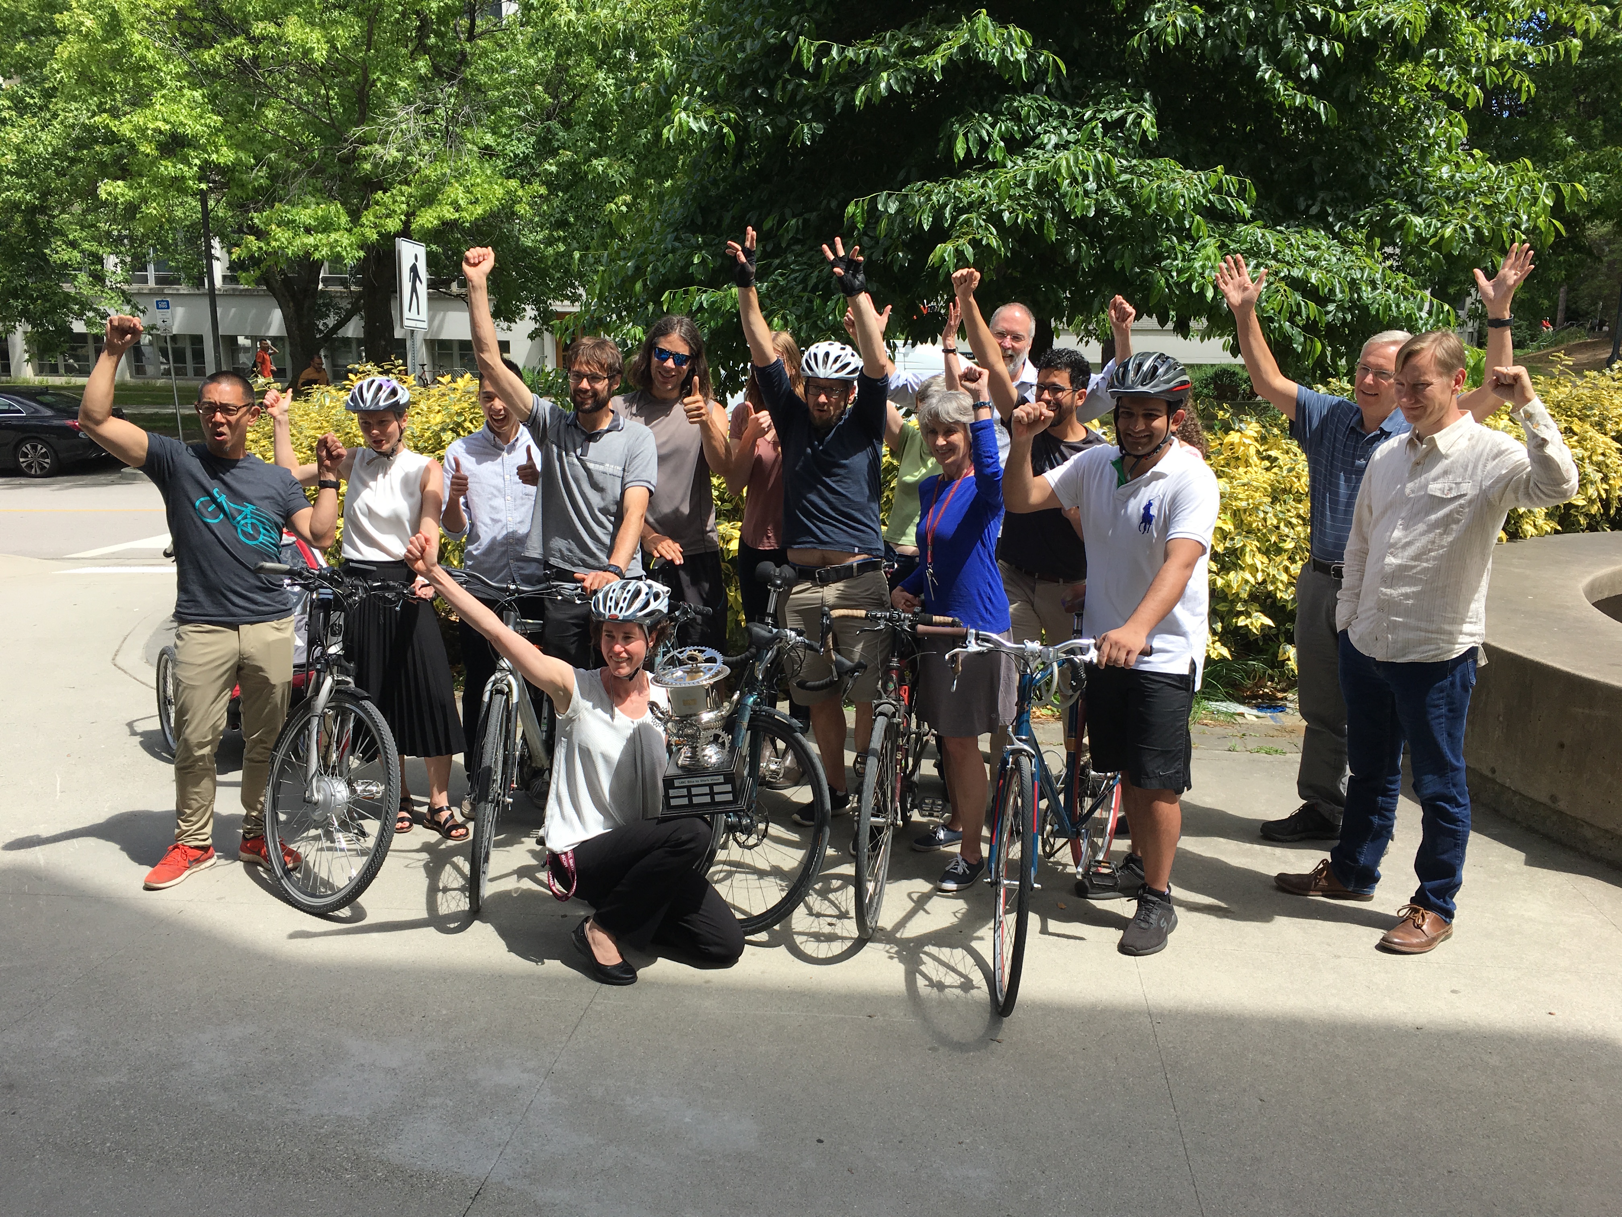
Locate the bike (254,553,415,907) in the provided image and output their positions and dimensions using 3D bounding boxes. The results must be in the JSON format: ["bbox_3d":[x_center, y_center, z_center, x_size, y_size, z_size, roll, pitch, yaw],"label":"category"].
[{"bbox_3d":[-1.590,0.304,4.845,0.600,1.100,1.650,-2,11,-8],"label":"bike"}]

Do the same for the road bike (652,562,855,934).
[{"bbox_3d":[-0.170,0.387,4.678,0.580,1.000,1.620,0,11,0],"label":"road bike"}]

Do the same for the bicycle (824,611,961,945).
[{"bbox_3d":[0.308,0.401,4.582,0.450,1.000,1.670,5,11,9],"label":"bicycle"}]

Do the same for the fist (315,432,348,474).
[{"bbox_3d":[-1.528,-0.497,4.330,0.100,0.125,0.100,-4,11,-20],"label":"fist"}]

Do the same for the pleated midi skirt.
[{"bbox_3d":[-1.510,0.188,5.030,0.420,0.710,0.340,-3,10,-14],"label":"pleated midi skirt"}]

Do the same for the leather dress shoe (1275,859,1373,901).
[{"bbox_3d":[1.680,0.873,4.481,0.300,0.120,0.110,2,11,13],"label":"leather dress shoe"}]

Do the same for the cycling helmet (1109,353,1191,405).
[{"bbox_3d":[0.990,-0.672,3.970,0.220,0.165,0.285,5,11,28],"label":"cycling helmet"}]

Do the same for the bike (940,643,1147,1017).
[{"bbox_3d":[0.765,0.492,4.085,0.620,1.000,1.720,5,11,23],"label":"bike"}]

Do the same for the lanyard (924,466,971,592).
[{"bbox_3d":[0.448,-0.250,4.470,0.145,0.425,0.155,5,12,29],"label":"lanyard"}]

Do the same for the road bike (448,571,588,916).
[{"bbox_3d":[-0.895,0.342,4.790,0.610,1.050,1.740,5,11,12],"label":"road bike"}]

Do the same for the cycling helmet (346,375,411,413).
[{"bbox_3d":[-1.520,-0.748,4.773,0.210,0.150,0.270,1,17,8],"label":"cycling helmet"}]

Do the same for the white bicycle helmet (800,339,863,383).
[{"bbox_3d":[0.070,-0.859,4.753,0.210,0.155,0.270,3,16,11],"label":"white bicycle helmet"}]

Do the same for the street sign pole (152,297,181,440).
[{"bbox_3d":[-10.159,-3.645,21.499,0.290,2.490,0.070,-6,12,-27],"label":"street sign pole"}]

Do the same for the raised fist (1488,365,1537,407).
[{"bbox_3d":[1.950,-0.617,3.781,0.115,0.115,0.110,-10,15,-44],"label":"raised fist"}]

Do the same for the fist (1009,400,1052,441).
[{"bbox_3d":[0.615,-0.528,3.807,0.110,0.110,0.100,2,11,11],"label":"fist"}]

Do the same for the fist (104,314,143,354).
[{"bbox_3d":[-2.234,-0.892,4.420,0.110,0.115,0.100,8,10,-16],"label":"fist"}]

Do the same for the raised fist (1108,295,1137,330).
[{"bbox_3d":[1.170,-1.111,5.100,0.095,0.120,0.095,-3,10,-15],"label":"raised fist"}]

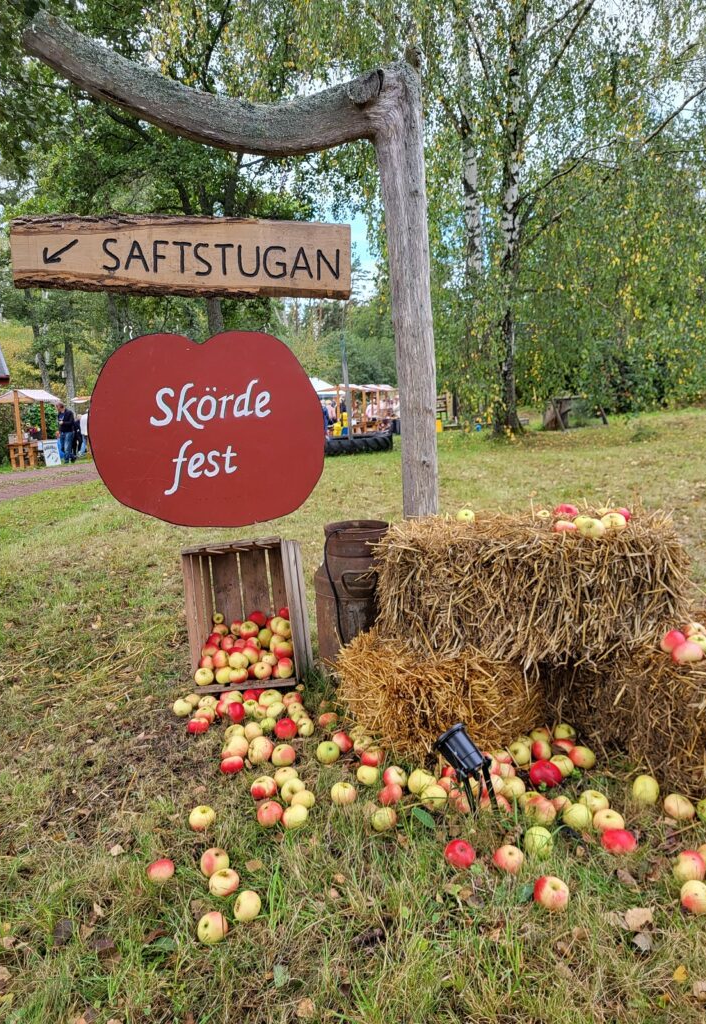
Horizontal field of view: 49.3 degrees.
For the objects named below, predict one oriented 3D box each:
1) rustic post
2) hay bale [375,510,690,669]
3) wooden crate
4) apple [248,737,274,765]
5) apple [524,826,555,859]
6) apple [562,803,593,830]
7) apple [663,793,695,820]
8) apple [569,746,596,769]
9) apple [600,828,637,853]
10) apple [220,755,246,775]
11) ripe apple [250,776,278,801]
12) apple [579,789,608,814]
[{"bbox_3d":[-0.409,-0.513,2.981,1.463,2.666,0.220,-3,9,0],"label":"rustic post"},{"bbox_3d":[0.612,0.237,2.745,0.977,0.361,0.461,0,8,14],"label":"hay bale"},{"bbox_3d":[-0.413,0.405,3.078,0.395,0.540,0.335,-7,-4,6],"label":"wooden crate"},{"bbox_3d":[-0.292,0.756,2.438,0.079,0.071,0.079,0,9,0],"label":"apple"},{"bbox_3d":[0.475,0.844,1.962,0.072,0.071,0.072,-1,9,0],"label":"apple"},{"bbox_3d":[0.600,0.811,2.046,0.078,0.067,0.078,-1,9,0],"label":"apple"},{"bbox_3d":[0.932,0.844,2.205,0.077,0.072,0.077,-3,9,0],"label":"apple"},{"bbox_3d":[0.701,0.751,2.348,0.076,0.070,0.076,-2,8,0],"label":"apple"},{"bbox_3d":[0.666,0.824,1.926,0.072,0.065,0.072,0,9,0],"label":"apple"},{"bbox_3d":[-0.393,0.825,2.508,0.069,0.062,0.069,0,9,0],"label":"apple"},{"bbox_3d":[-0.285,0.882,2.453,0.078,0.073,0.078,-3,9,0],"label":"ripe apple"},{"bbox_3d":[0.670,0.806,2.138,0.070,0.064,0.070,0,9,0],"label":"apple"}]

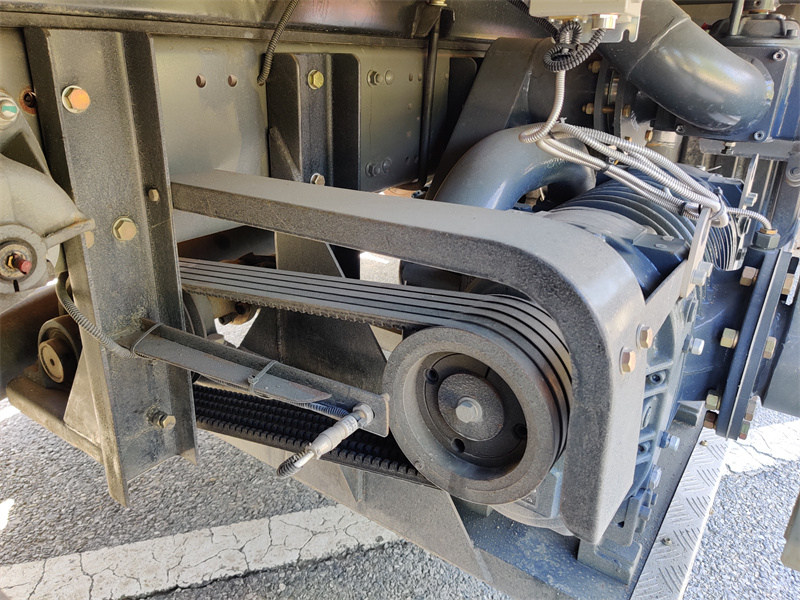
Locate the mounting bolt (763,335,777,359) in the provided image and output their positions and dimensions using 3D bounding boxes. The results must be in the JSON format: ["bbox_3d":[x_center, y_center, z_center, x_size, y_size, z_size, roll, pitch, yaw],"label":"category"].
[{"bbox_3d":[0.449,0.058,0.758,0.011,0.027,0.026,16,25,30],"label":"mounting bolt"}]

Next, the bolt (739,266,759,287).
[{"bbox_3d":[0.450,-0.031,0.804,0.015,0.025,0.025,16,25,30],"label":"bolt"}]

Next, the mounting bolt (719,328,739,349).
[{"bbox_3d":[0.412,0.048,0.780,0.015,0.025,0.025,16,25,30],"label":"mounting bolt"}]

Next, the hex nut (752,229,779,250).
[{"bbox_3d":[0.485,-0.081,0.825,0.030,0.025,0.030,16,25,30],"label":"hex nut"}]

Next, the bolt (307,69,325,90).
[{"bbox_3d":[-0.131,-0.352,0.997,0.012,0.029,0.029,16,25,30],"label":"bolt"}]

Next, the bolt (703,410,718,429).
[{"bbox_3d":[0.442,0.169,0.887,0.015,0.025,0.025,16,25,30],"label":"bolt"}]

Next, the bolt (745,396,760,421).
[{"bbox_3d":[0.447,0.138,0.793,0.011,0.027,0.026,16,25,30],"label":"bolt"}]

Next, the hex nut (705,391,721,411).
[{"bbox_3d":[0.408,0.131,0.816,0.015,0.025,0.025,16,25,30],"label":"hex nut"}]

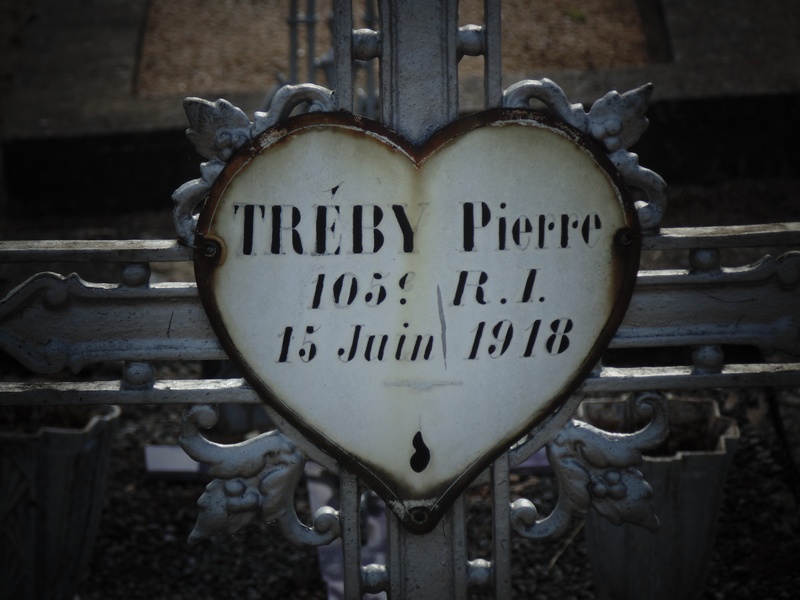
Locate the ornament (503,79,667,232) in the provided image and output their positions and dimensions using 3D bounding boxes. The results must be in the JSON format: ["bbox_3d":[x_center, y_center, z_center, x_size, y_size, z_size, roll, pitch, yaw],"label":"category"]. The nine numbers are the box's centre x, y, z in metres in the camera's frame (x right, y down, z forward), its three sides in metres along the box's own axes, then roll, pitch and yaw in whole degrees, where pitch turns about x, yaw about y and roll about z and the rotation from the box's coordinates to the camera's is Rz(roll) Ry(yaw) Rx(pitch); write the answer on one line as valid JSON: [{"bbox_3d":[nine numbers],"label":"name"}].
[{"bbox_3d":[0.106,-0.083,2.520,0.094,0.089,0.022,-2,19,-4],"label":"ornament"}]

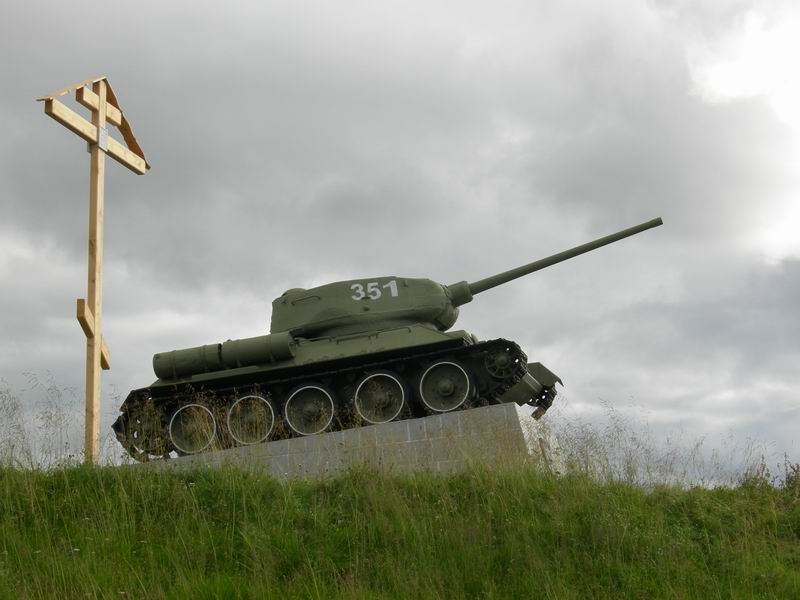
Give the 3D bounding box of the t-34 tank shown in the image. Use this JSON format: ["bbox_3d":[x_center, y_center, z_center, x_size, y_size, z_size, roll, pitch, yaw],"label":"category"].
[{"bbox_3d":[0.034,0.807,25.187,8.120,2.750,3.000,-10,-16,12],"label":"t-34 tank"}]

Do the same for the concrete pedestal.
[{"bbox_3d":[-0.622,2.511,24.936,5.625,1.165,2.800,-5,-15,14],"label":"concrete pedestal"}]

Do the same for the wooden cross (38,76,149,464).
[{"bbox_3d":[-4.314,-0.439,24.200,0.260,5.744,3.008,-6,-15,17],"label":"wooden cross"}]

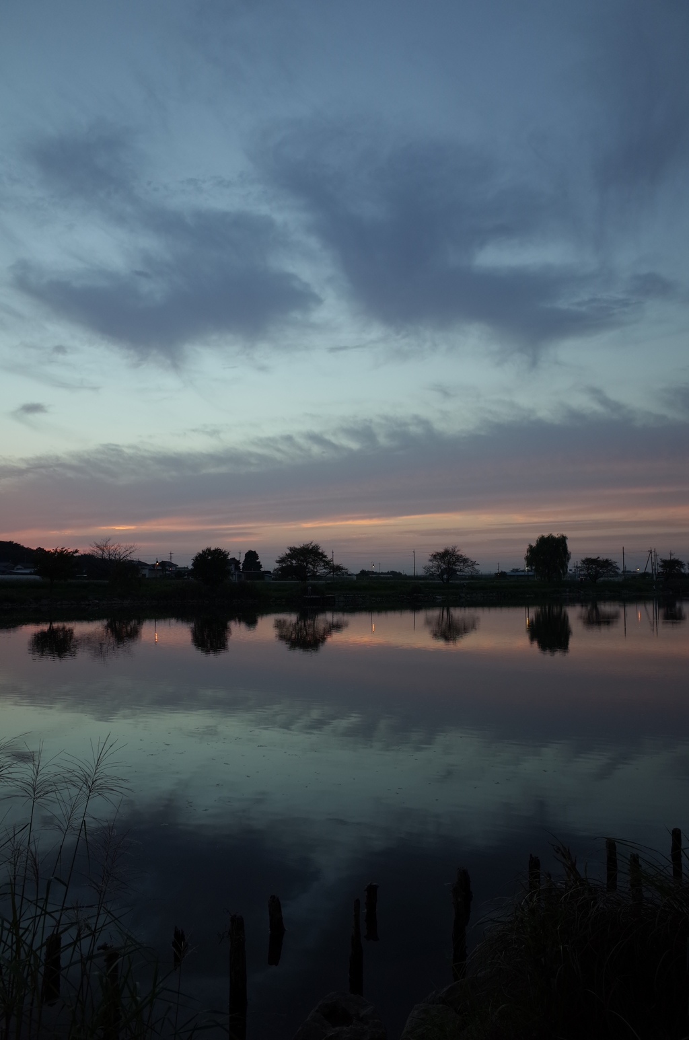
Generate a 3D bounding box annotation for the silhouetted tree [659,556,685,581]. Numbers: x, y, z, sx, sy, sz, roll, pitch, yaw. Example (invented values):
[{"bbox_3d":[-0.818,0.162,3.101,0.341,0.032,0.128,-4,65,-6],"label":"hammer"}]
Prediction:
[{"bbox_3d":[79.872,12.007,197.195,6.150,5.746,5.842,0,-4,0],"label":"silhouetted tree"}]

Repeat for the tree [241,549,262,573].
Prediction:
[{"bbox_3d":[-29.666,14.394,257.747,6.353,9.327,6.035,0,-4,0],"label":"tree"}]

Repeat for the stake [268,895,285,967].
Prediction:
[{"bbox_3d":[-0.710,4.302,8.456,0.153,0.725,0.153,0,-4,0],"label":"stake"}]

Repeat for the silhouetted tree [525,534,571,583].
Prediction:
[{"bbox_3d":[42.842,8.033,170.001,9.577,10.088,9.099,0,-4,0],"label":"silhouetted tree"}]

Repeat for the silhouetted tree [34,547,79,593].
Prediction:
[{"bbox_3d":[-41.907,7.363,117.614,6.389,6.677,6.070,0,-4,0],"label":"silhouetted tree"}]

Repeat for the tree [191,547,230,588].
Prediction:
[{"bbox_3d":[-21.144,7.691,127.973,6.051,6.623,5.749,0,-4,0],"label":"tree"}]

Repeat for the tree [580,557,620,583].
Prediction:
[{"bbox_3d":[56.229,11.106,178.000,8.775,5.902,7.897,0,-4,0],"label":"tree"}]

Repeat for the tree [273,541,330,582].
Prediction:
[{"bbox_3d":[-7.920,7.910,151.234,10.650,7.451,10.118,0,-4,0],"label":"tree"}]

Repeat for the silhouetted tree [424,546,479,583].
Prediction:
[{"bbox_3d":[22.056,9.295,168.000,11.493,7.599,10.344,0,-4,0],"label":"silhouetted tree"}]

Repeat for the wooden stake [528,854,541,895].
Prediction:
[{"bbox_3d":[2.591,4.857,11.005,0.155,0.582,0.155,0,-4,0],"label":"wooden stake"}]

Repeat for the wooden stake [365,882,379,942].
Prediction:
[{"bbox_3d":[0.301,4.348,8.935,0.144,0.628,0.144,0,-4,0],"label":"wooden stake"}]

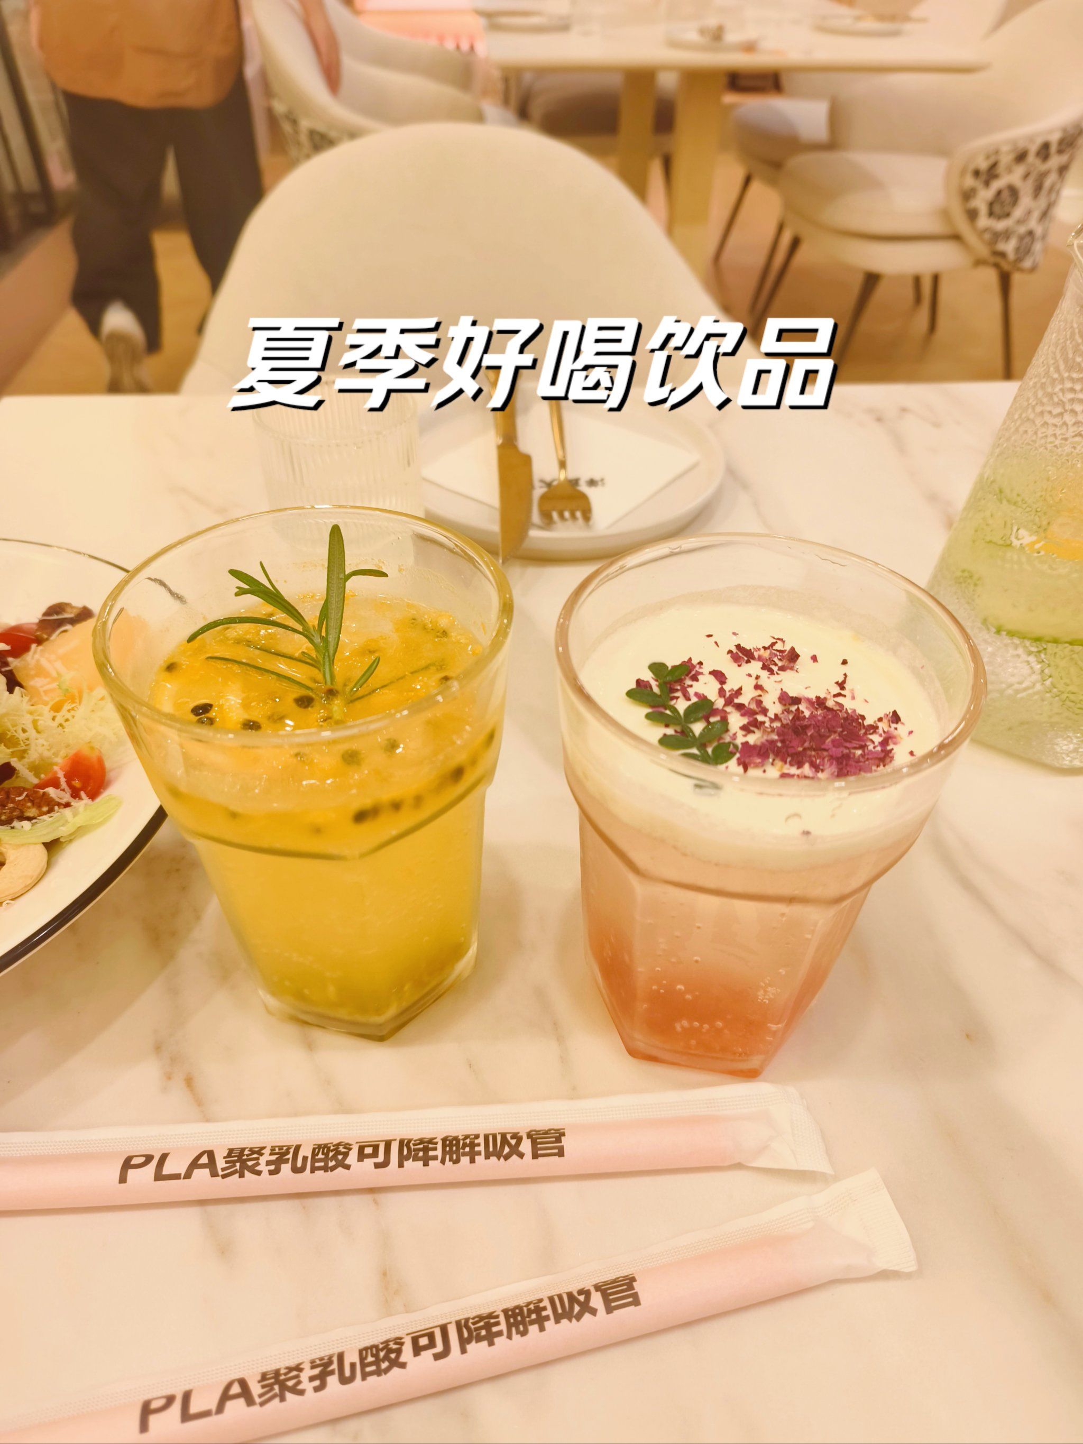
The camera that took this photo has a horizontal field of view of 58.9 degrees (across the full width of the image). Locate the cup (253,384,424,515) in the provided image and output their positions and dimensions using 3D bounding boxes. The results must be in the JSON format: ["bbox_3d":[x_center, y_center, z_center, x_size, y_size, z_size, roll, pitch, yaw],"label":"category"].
[{"bbox_3d":[-0.084,-0.095,0.415,0.065,0.084,0.065,1,42,-1],"label":"cup"}]

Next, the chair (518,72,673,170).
[{"bbox_3d":[0.170,-2.094,3.282,0.620,0.800,0.570,-4,42,-6],"label":"chair"}]

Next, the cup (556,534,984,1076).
[{"bbox_3d":[0.046,0.028,0.240,0.087,0.121,0.087,1,41,-1],"label":"cup"}]

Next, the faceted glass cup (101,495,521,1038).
[{"bbox_3d":[-0.051,0.021,0.246,0.087,0.121,0.087,1,41,-1],"label":"faceted glass cup"}]

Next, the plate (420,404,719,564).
[{"bbox_3d":[0.010,-0.136,0.511,0.172,0.019,0.172,1,42,-1],"label":"plate"}]

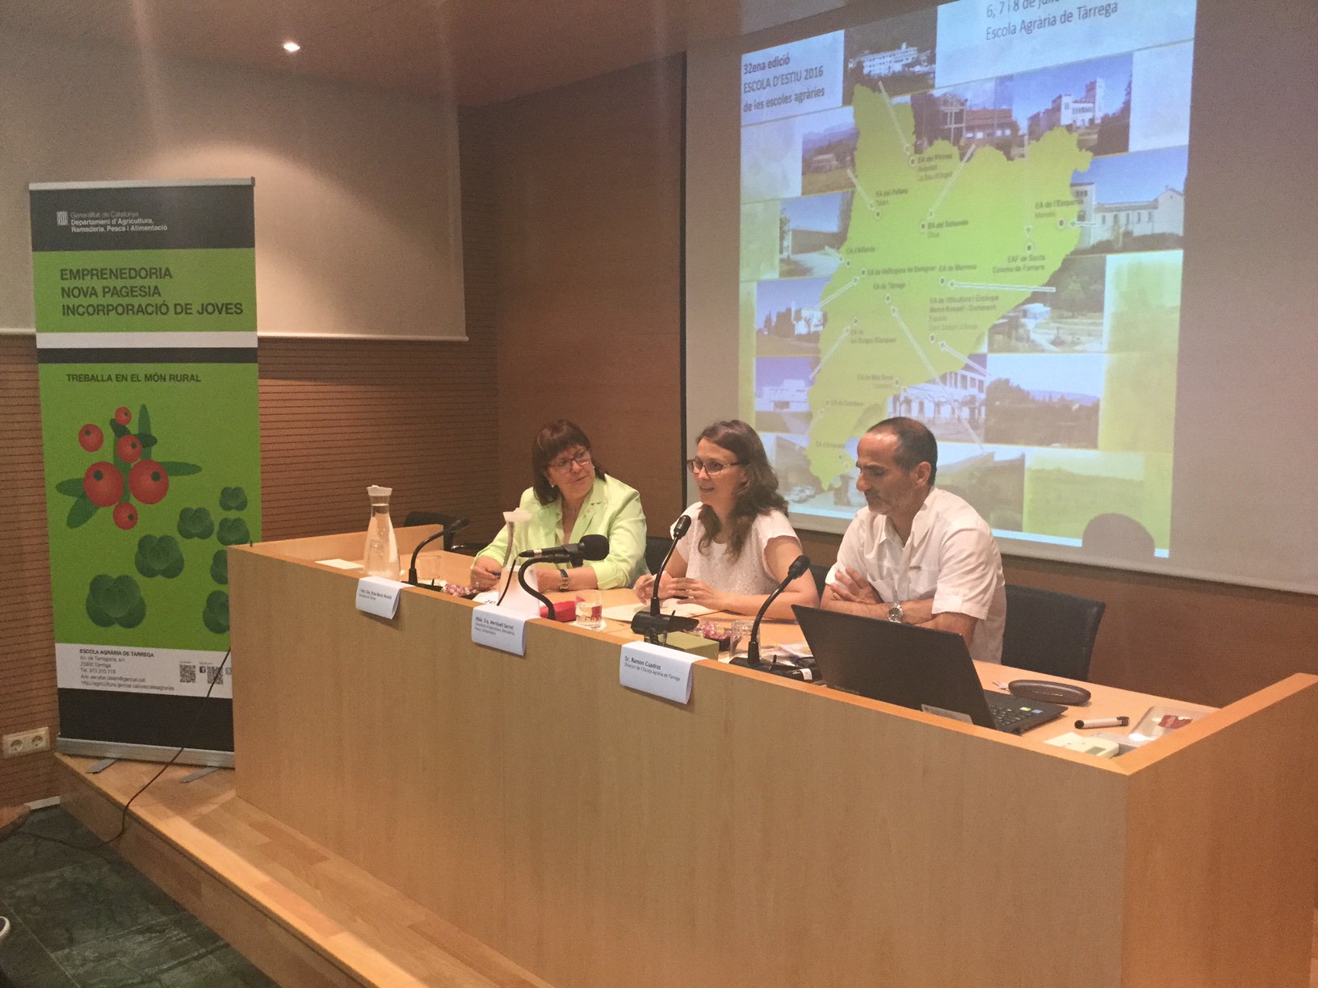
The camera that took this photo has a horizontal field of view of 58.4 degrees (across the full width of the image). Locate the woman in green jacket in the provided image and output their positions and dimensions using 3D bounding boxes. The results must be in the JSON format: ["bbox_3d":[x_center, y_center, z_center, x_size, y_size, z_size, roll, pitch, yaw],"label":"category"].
[{"bbox_3d":[-0.281,0.392,3.833,0.550,1.260,0.720,2,6,22],"label":"woman in green jacket"}]

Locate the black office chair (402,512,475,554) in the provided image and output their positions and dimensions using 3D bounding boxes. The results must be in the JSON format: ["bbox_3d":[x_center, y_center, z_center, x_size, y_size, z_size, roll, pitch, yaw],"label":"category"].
[{"bbox_3d":[-0.754,0.492,4.818,0.580,0.870,0.560,-3,6,-23],"label":"black office chair"}]

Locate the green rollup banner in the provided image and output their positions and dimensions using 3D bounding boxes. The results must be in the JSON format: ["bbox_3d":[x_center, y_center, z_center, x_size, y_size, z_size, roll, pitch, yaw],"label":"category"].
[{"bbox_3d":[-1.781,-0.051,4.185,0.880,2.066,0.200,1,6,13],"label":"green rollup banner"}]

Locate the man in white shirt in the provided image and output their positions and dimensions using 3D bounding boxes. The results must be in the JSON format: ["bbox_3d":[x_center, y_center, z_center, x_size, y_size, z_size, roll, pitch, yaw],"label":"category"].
[{"bbox_3d":[0.612,0.460,2.960,0.580,1.300,0.720,5,8,44],"label":"man in white shirt"}]

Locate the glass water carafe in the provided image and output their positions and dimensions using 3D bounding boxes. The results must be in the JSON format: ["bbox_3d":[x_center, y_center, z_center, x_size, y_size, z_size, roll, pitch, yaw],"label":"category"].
[{"bbox_3d":[-0.863,0.126,3.678,0.115,0.307,0.115,-6,8,-43],"label":"glass water carafe"}]

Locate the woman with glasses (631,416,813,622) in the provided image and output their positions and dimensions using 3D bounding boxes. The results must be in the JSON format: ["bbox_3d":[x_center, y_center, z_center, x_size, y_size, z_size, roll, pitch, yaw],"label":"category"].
[{"bbox_3d":[0.207,0.428,3.374,0.540,1.280,0.700,3,7,32],"label":"woman with glasses"}]

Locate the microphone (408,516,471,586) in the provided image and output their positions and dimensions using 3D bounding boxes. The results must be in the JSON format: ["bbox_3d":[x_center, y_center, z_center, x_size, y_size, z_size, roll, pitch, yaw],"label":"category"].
[{"bbox_3d":[-0.667,0.178,3.598,0.230,0.220,0.110,-3,6,-23],"label":"microphone"}]

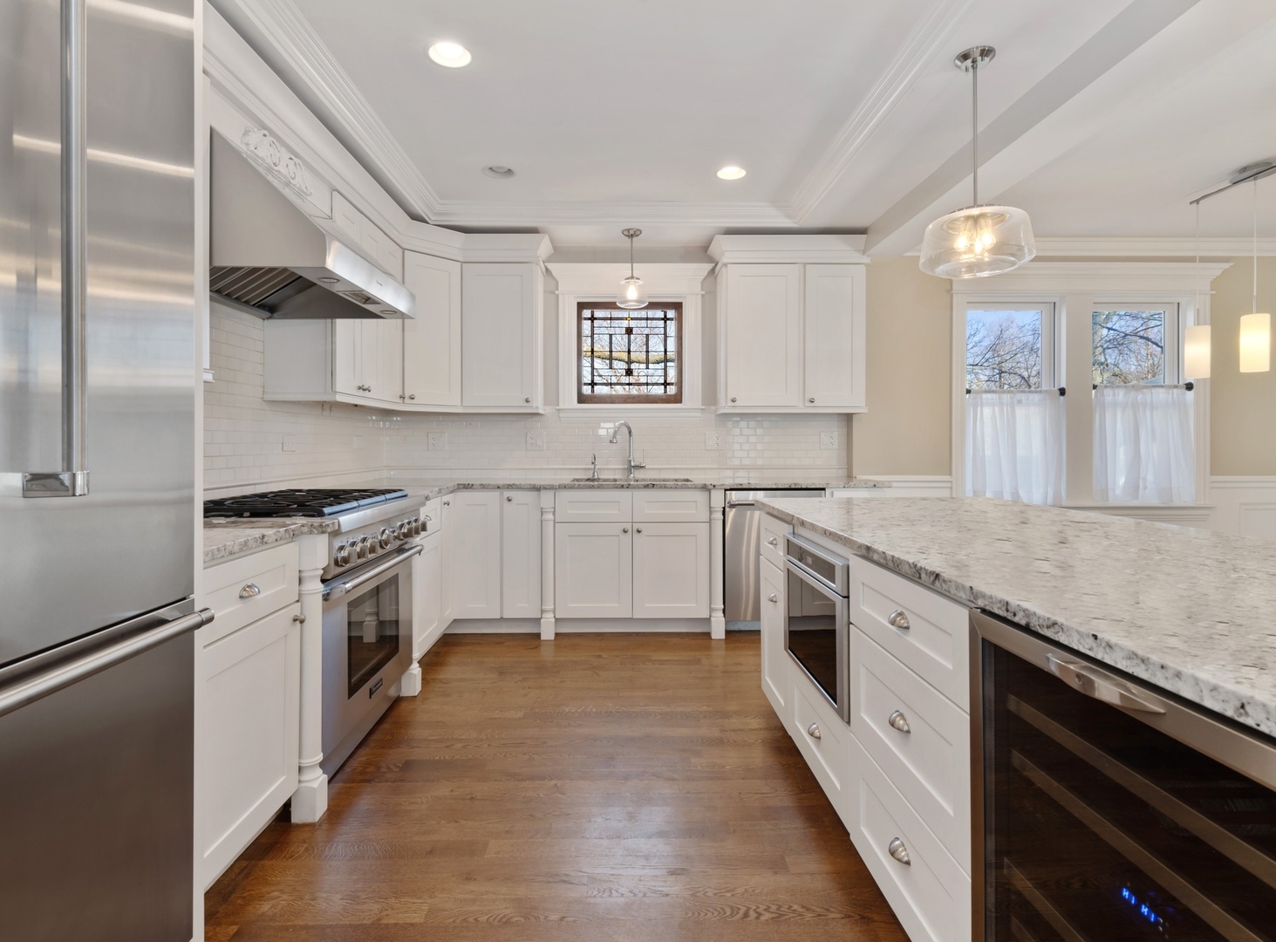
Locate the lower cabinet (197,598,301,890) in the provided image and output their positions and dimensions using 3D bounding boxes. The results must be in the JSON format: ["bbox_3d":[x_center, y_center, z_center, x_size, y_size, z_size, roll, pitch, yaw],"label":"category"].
[{"bbox_3d":[-1.323,0.690,1.797,0.615,0.575,0.480,0,1,-1],"label":"lower cabinet"}]

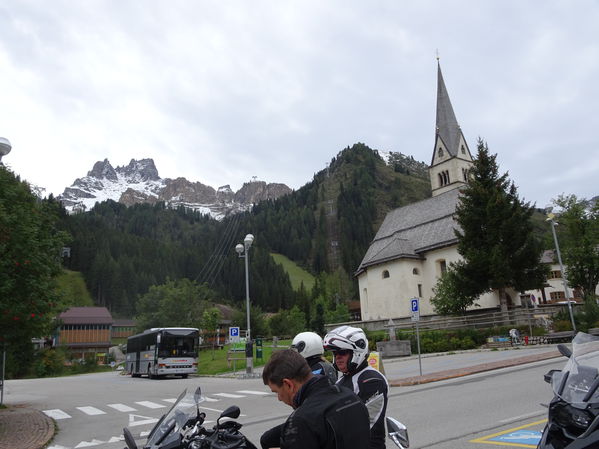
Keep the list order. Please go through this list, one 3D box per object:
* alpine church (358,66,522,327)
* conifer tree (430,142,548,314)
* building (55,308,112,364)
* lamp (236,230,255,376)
[{"bbox_3d":[15.721,-5.418,68.593,14.400,36.600,24.920,7,-17,-35],"label":"alpine church"},{"bbox_3d":[18.624,0.335,50.169,9.300,18.560,9.300,-3,-14,0],"label":"conifer tree"},{"bbox_3d":[-34.391,17.696,83.149,7.430,8.720,8.000,4,-15,-27],"label":"building"},{"bbox_3d":[-3.374,4.868,32.521,1.150,8.740,1.100,-3,-14,0],"label":"lamp"}]

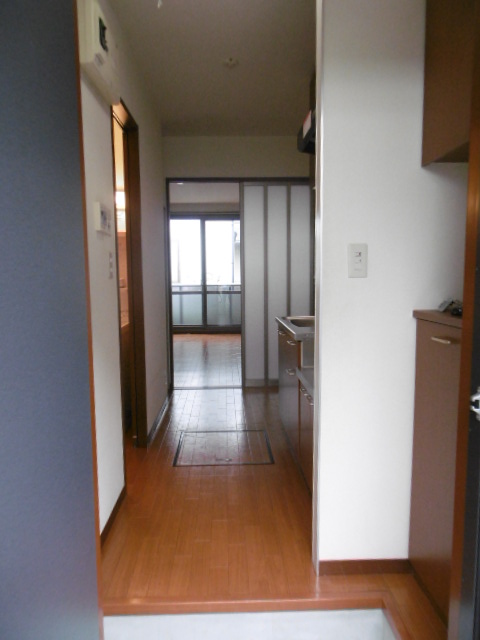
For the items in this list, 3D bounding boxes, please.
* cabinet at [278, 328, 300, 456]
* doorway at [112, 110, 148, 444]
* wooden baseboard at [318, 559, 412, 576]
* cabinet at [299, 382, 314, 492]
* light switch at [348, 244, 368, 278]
[{"bbox_3d":[0.575,0.436,3.054,0.510,0.720,0.931,-1,6,-2],"label":"cabinet"},{"bbox_3d":[-0.677,-0.144,2.555,0.136,2.060,0.709,-1,6,-2],"label":"doorway"},{"bbox_3d":[0.476,0.938,1.682,0.356,0.059,0.012,-1,6,-2],"label":"wooden baseboard"},{"bbox_3d":[0.603,0.618,2.297,0.510,0.507,0.590,-1,6,-2],"label":"cabinet"},{"bbox_3d":[0.418,-0.208,1.564,0.070,0.120,0.010,-1,6,-2],"label":"light switch"}]

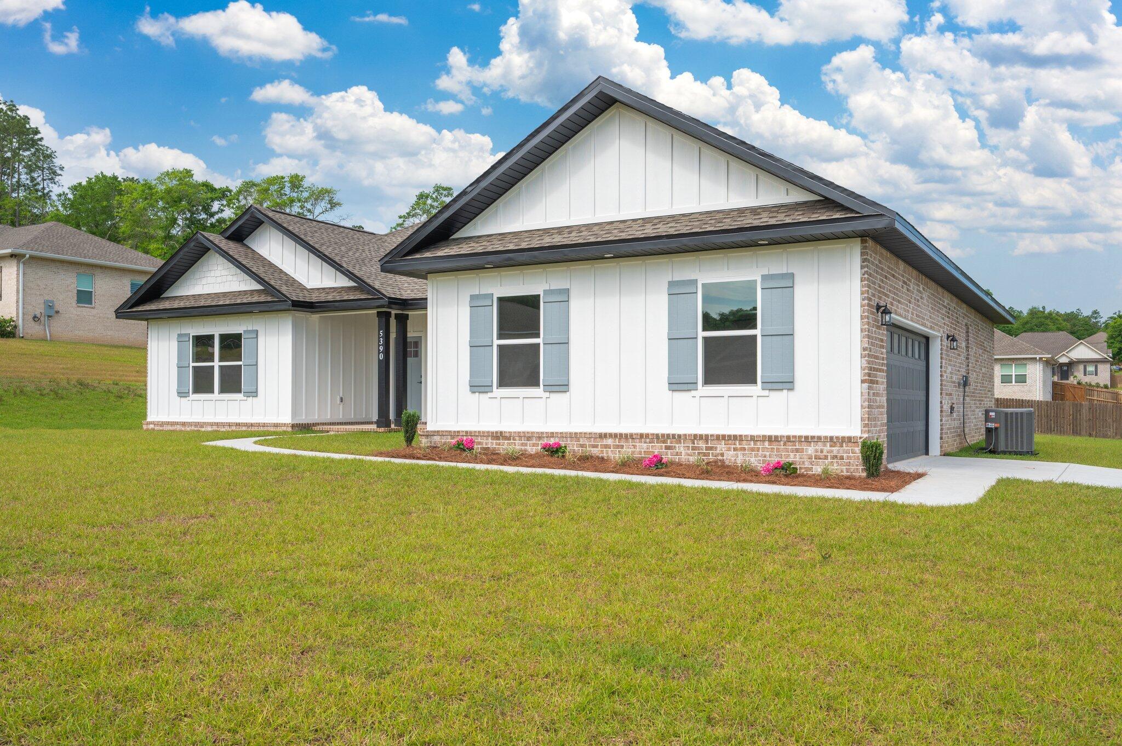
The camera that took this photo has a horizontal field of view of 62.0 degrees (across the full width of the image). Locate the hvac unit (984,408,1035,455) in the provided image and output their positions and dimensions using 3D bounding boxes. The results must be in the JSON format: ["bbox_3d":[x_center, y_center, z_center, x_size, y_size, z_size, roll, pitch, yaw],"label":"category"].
[{"bbox_3d":[8.787,1.144,18.299,0.810,0.869,0.810,-1,-2,30],"label":"hvac unit"}]

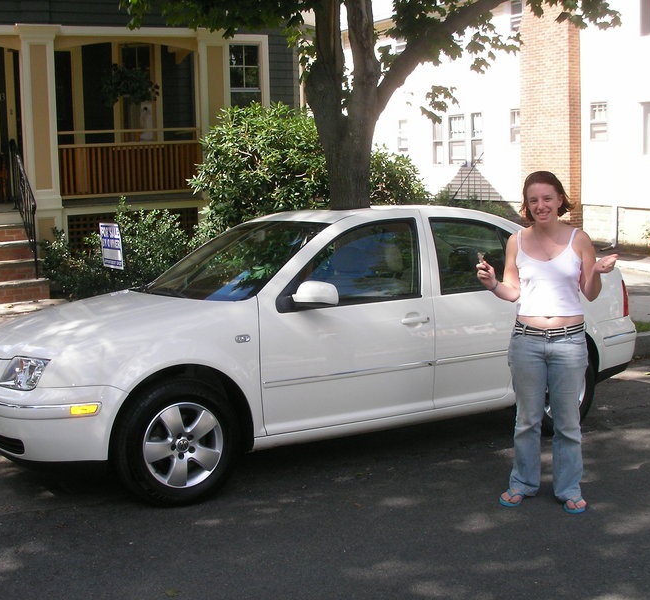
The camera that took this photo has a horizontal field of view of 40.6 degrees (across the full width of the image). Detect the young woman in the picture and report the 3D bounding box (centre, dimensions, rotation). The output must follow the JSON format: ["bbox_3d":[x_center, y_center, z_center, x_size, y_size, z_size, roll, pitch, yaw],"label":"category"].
[{"bbox_3d":[1.077,0.197,4.270,0.680,1.620,0.450,0,6,12],"label":"young woman"}]

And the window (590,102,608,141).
[{"bbox_3d":[5.855,-3.821,18.800,0.140,0.830,0.600,-4,7,-23],"label":"window"}]

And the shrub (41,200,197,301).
[{"bbox_3d":[-2.517,-0.585,10.600,1.900,1.250,1.300,-4,7,-25],"label":"shrub"}]

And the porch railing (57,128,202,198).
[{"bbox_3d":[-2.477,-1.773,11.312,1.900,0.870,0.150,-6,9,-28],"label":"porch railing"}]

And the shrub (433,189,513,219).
[{"bbox_3d":[3.128,-1.928,18.500,1.600,1.000,2.200,-4,7,-23],"label":"shrub"}]

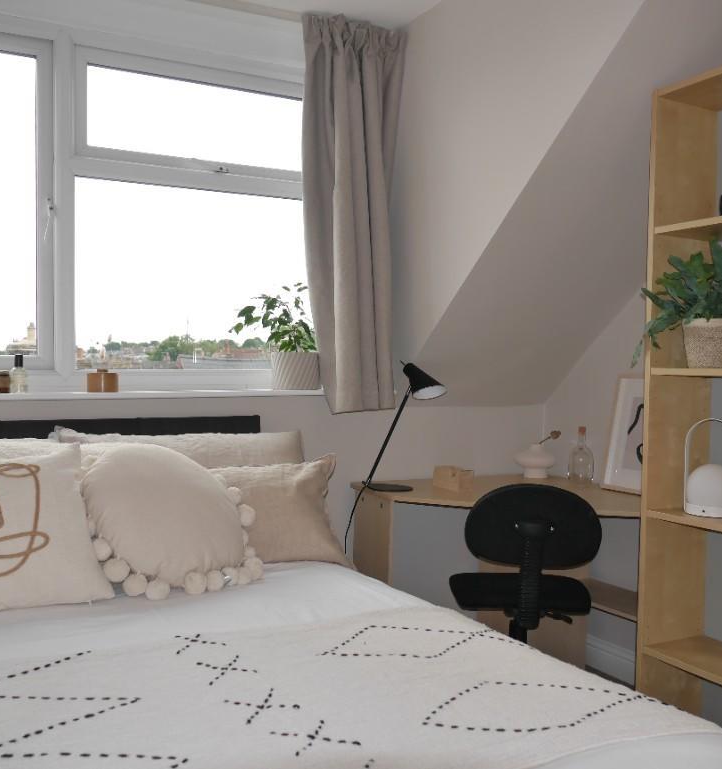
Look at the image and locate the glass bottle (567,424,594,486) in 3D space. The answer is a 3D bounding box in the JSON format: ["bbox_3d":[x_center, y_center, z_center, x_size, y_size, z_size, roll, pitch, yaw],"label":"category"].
[{"bbox_3d":[0.864,0.280,3.262,0.098,0.228,0.098,1,2,0],"label":"glass bottle"}]

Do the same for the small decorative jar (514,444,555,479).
[{"bbox_3d":[0.716,0.316,3.437,0.165,0.141,0.165,1,2,0],"label":"small decorative jar"}]

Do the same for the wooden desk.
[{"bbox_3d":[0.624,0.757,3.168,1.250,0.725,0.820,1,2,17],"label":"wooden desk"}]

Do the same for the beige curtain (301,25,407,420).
[{"bbox_3d":[-0.022,-0.593,3.036,0.390,1.400,0.140,0,2,-28],"label":"beige curtain"}]

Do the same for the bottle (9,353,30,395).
[{"bbox_3d":[-1.091,-0.036,2.640,0.054,0.126,0.054,0,2,-28],"label":"bottle"}]

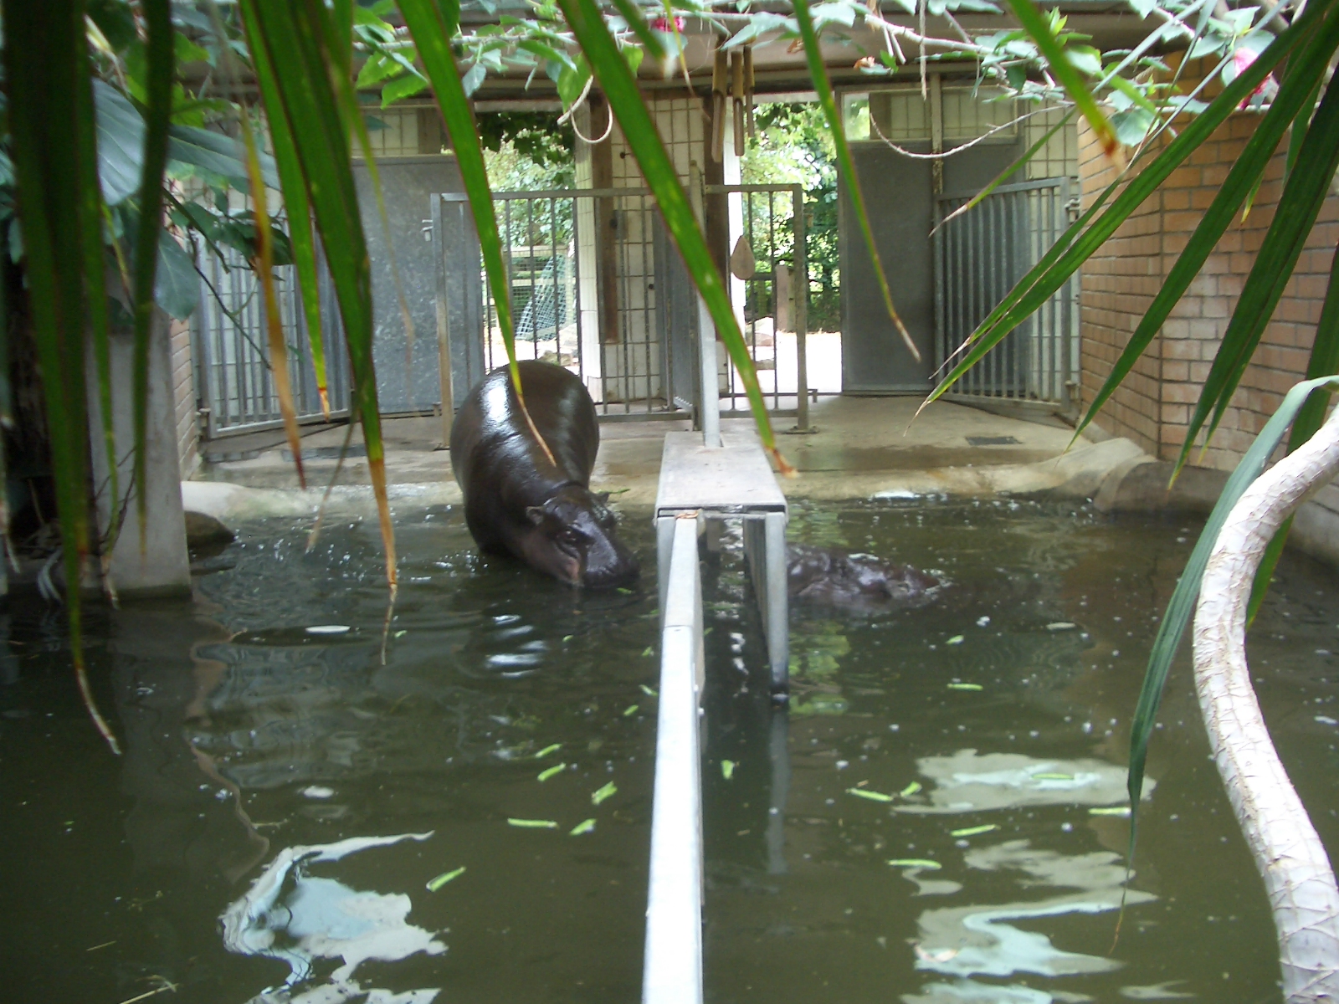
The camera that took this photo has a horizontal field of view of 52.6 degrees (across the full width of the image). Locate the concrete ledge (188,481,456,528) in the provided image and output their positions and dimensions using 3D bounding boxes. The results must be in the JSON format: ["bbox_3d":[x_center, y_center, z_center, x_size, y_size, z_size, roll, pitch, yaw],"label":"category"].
[{"bbox_3d":[-1.655,0.001,6.717,1.500,0.200,0.400,-1,9,0],"label":"concrete ledge"}]

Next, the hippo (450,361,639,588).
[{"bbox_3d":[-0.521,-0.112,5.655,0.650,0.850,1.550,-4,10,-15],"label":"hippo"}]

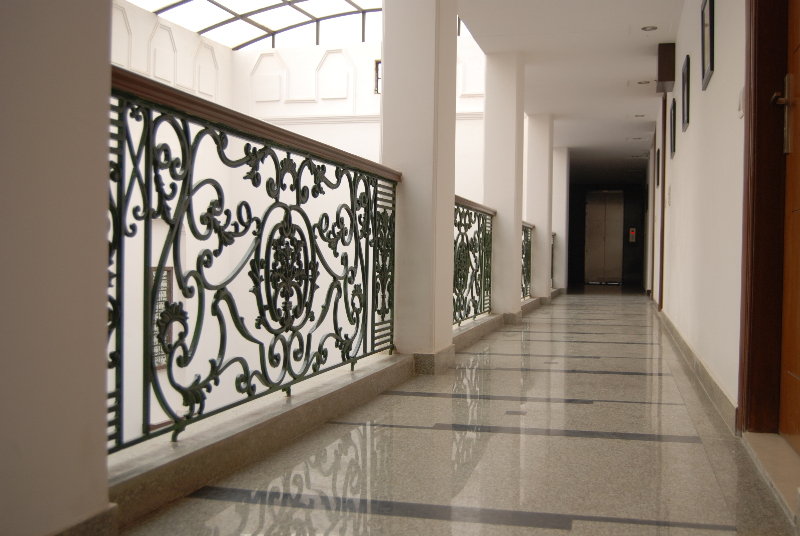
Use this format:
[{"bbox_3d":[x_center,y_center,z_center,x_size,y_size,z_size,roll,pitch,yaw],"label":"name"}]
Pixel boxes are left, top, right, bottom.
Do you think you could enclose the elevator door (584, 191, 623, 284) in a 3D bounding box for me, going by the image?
[{"bbox_3d":[5.130,-0.741,21.784,0.918,2.298,0.120,1,1,14],"label":"elevator door"}]

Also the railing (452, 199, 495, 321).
[{"bbox_3d":[0.494,-0.041,6.627,0.102,0.948,2.880,1,1,14],"label":"railing"}]

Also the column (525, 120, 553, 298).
[{"bbox_3d":[1.908,-0.781,11.709,0.279,2.436,0.480,1,1,14],"label":"column"}]

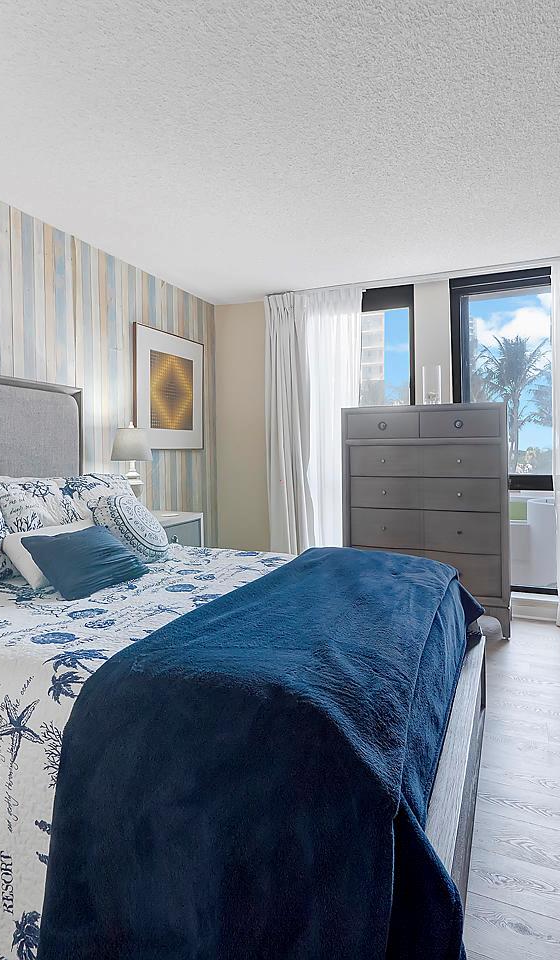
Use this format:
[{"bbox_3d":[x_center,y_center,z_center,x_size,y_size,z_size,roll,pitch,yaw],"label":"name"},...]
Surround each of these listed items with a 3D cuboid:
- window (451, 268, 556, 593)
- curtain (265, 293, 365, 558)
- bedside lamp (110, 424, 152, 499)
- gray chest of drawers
[{"bbox_3d":[1.597,-0.314,3.593,0.790,2.200,0.120,1,3,25],"label":"window"},{"bbox_3d":[0.250,-0.263,4.116,0.810,2.375,0.150,1,3,25],"label":"curtain"},{"bbox_3d":[-0.908,-0.050,3.183,0.320,0.600,0.320,1,3,25],"label":"bedside lamp"},{"bbox_3d":[1.011,0.238,3.600,1.065,1.472,0.430,1,3,25],"label":"gray chest of drawers"}]

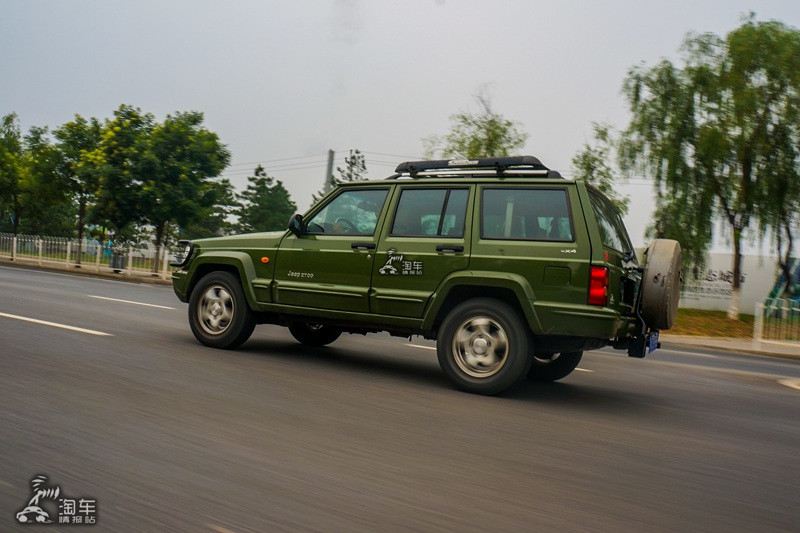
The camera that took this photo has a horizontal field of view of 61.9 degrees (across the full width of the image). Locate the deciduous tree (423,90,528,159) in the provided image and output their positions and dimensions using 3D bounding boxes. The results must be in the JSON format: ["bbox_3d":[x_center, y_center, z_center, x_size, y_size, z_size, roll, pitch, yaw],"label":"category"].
[{"bbox_3d":[2.962,-2.843,26.500,4.600,8.310,4.600,5,-2,29],"label":"deciduous tree"}]

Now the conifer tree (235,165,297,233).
[{"bbox_3d":[-7.014,-2.245,34.000,3.900,5.918,3.900,5,-2,29],"label":"conifer tree"}]

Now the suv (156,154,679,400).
[{"bbox_3d":[0.098,0.044,6.067,4.406,1.780,1.820,5,-3,29],"label":"suv"}]

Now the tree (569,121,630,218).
[{"bbox_3d":[7.483,-1.838,25.000,2.700,7.127,2.700,5,-2,29],"label":"tree"}]

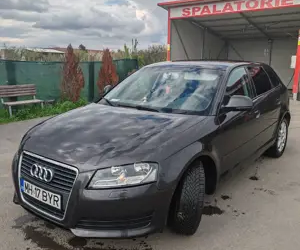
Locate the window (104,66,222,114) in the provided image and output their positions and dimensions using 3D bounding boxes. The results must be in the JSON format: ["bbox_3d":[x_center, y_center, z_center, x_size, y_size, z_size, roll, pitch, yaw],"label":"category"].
[{"bbox_3d":[0.138,-0.421,3.436,1.420,0.140,0.840,10,47,37],"label":"window"}]

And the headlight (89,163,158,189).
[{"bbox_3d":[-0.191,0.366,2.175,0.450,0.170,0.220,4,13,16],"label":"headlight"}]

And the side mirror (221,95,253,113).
[{"bbox_3d":[0.838,-0.204,2.969,0.240,0.165,0.135,10,16,37],"label":"side mirror"}]

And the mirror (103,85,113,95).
[{"bbox_3d":[-0.526,-0.441,3.997,0.240,0.165,0.135,10,16,37],"label":"mirror"}]

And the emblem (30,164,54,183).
[{"bbox_3d":[-0.813,0.355,2.354,0.275,0.097,0.022,10,-1,37],"label":"emblem"}]

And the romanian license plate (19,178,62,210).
[{"bbox_3d":[-0.832,0.518,2.366,0.520,0.112,0.015,10,2,37],"label":"romanian license plate"}]

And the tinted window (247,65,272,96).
[{"bbox_3d":[1.435,-0.569,4.007,0.050,0.390,0.690,-22,-4,39],"label":"tinted window"}]

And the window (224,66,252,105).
[{"bbox_3d":[0.947,-0.419,3.378,0.050,0.400,0.840,-22,-4,39],"label":"window"}]

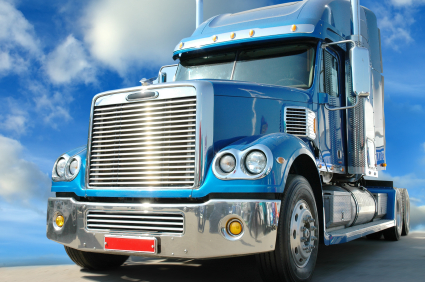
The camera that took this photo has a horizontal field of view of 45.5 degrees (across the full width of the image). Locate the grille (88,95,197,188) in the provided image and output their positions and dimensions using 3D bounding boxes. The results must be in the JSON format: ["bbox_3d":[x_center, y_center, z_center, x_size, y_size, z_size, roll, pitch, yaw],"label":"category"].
[{"bbox_3d":[-0.638,0.023,4.572,1.130,0.790,0.090,-3,-7,28],"label":"grille"}]

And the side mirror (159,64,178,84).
[{"bbox_3d":[-0.646,-0.750,7.365,0.340,0.640,0.200,-4,-8,34],"label":"side mirror"}]

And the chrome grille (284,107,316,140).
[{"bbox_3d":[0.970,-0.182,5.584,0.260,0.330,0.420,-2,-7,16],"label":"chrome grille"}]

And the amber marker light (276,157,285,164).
[{"bbox_3d":[0.584,0.167,4.320,0.085,0.060,0.040,3,-7,-22],"label":"amber marker light"}]

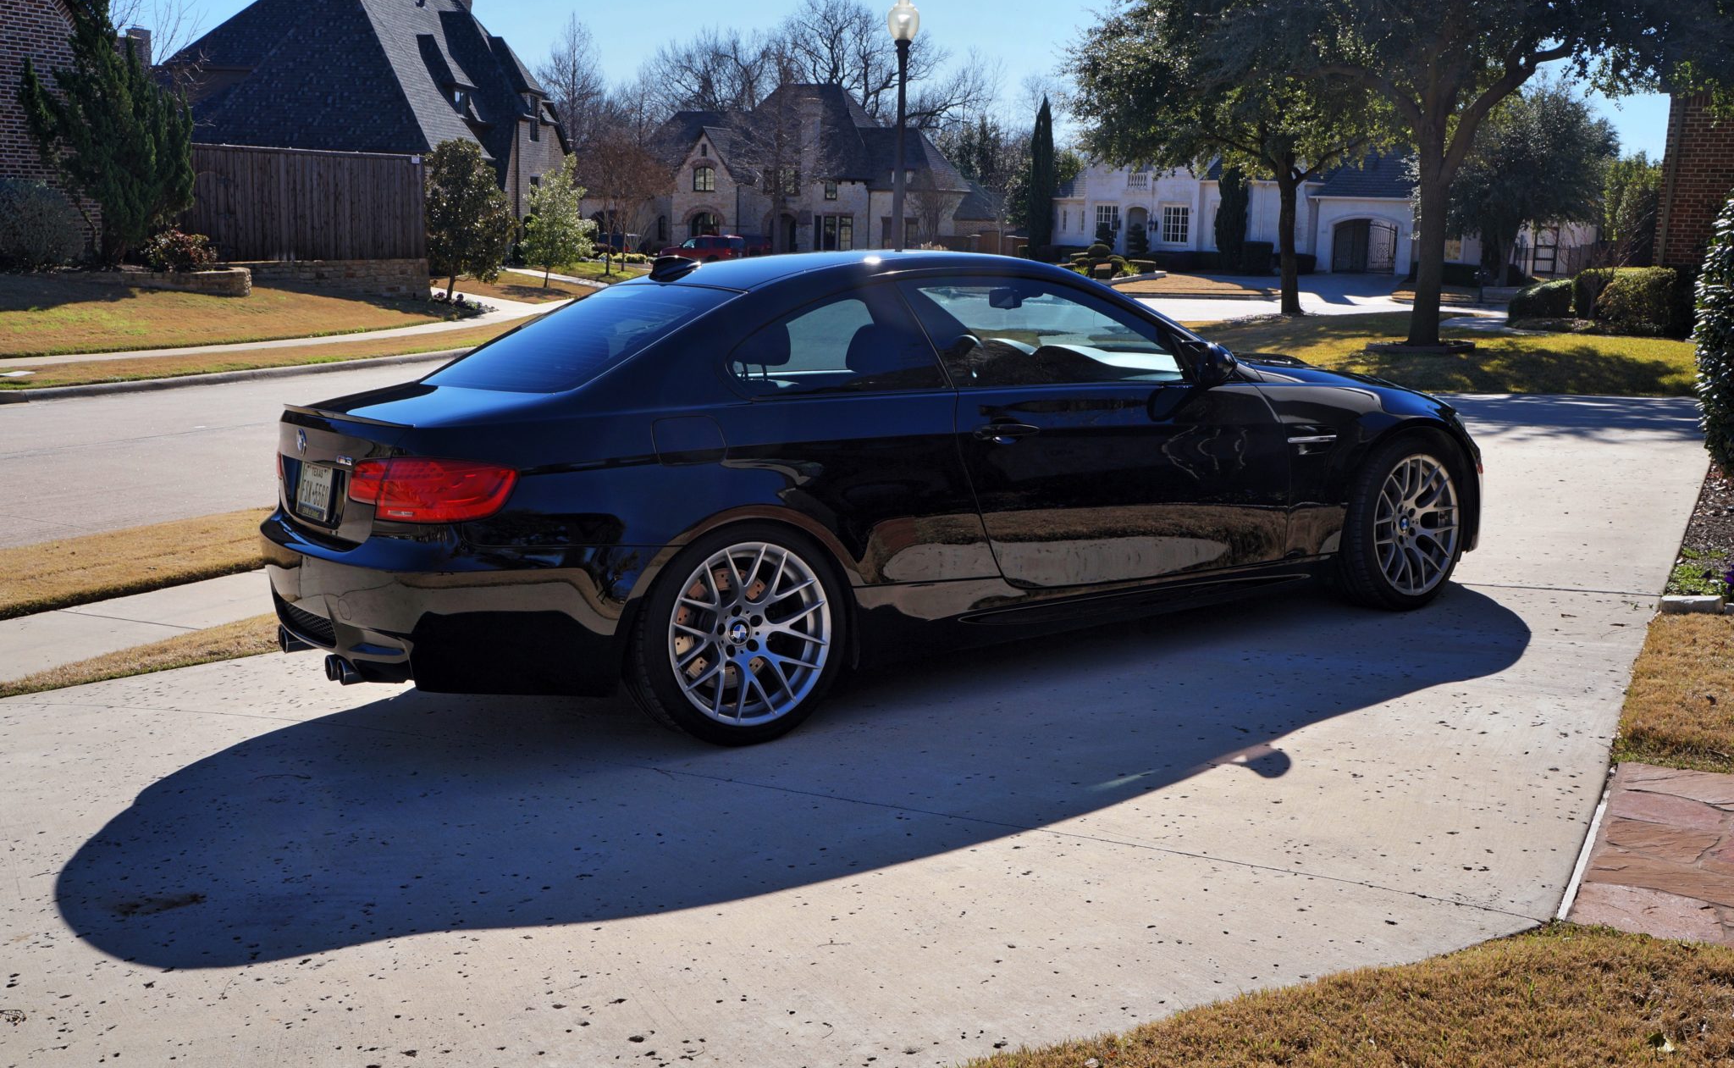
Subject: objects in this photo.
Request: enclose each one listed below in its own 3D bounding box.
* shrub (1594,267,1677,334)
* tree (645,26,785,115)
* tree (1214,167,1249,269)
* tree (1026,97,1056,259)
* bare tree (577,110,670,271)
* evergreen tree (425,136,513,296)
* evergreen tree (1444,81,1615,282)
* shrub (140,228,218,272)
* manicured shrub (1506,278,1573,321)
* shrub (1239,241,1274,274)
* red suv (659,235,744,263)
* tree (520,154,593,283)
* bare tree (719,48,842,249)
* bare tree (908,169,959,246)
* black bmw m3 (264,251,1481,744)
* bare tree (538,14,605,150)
[{"bbox_3d":[11.023,-3.345,23.445,1.220,0.960,1.300,7,13,28],"label":"shrub"},{"bbox_3d":[-11.772,-29.937,126.662,10.710,17.900,10.710,1,11,0],"label":"tree"},{"bbox_3d":[16.446,-14.206,74.000,1.531,4.752,1.531,4,11,12],"label":"tree"},{"bbox_3d":[8.158,-16.693,77.000,1.338,7.665,1.338,3,11,5],"label":"tree"},{"bbox_3d":[-10.596,-14.910,71.516,4.320,6.840,4.320,1,11,0],"label":"bare tree"},{"bbox_3d":[-8.898,-7.007,36.500,1.994,3.471,1.994,-1,11,-14],"label":"evergreen tree"},{"bbox_3d":[27.272,-14.759,69.000,8.396,8.492,8.396,6,11,20],"label":"evergreen tree"},{"bbox_3d":[-11.552,-4.767,27.500,1.275,0.718,1.275,-3,11,-22],"label":"shrub"},{"bbox_3d":[10.919,-3.795,26.516,1.100,0.720,1.250,7,13,28],"label":"manicured shrub"},{"bbox_3d":[19.464,-13.771,81.791,1.760,1.730,1.650,3,11,8],"label":"shrub"},{"bbox_3d":[-10.194,-17.531,101.571,5.050,1.920,1.970,6,12,21],"label":"red suv"},{"bbox_3d":[-8.169,-8.201,43.000,1.958,3.426,1.958,0,11,-11],"label":"tree"},{"bbox_3d":[-3.741,-15.815,69.000,5.197,9.081,5.197,1,11,-3],"label":"bare tree"},{"bbox_3d":[4.262,-20.298,104.020,3.270,5.660,3.270,1,11,0],"label":"bare tree"},{"bbox_3d":[0.266,-0.336,5.959,4.615,1.400,1.840,-8,11,-31],"label":"black bmw m3"},{"bbox_3d":[-20.166,-26.950,112.001,4.520,16.490,4.520,1,11,0],"label":"bare tree"}]

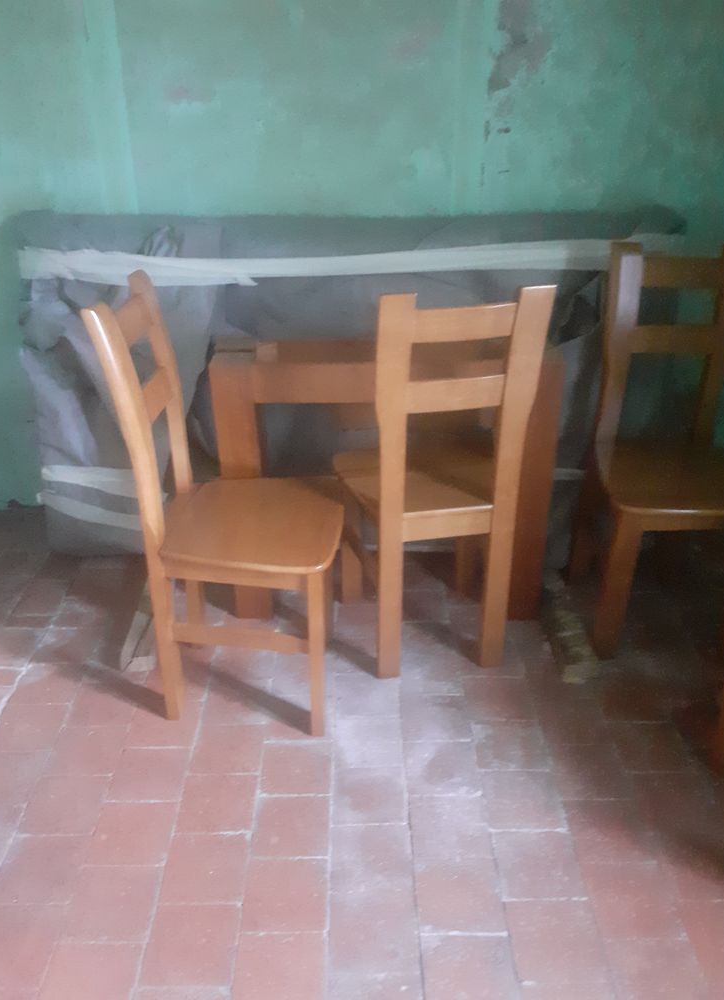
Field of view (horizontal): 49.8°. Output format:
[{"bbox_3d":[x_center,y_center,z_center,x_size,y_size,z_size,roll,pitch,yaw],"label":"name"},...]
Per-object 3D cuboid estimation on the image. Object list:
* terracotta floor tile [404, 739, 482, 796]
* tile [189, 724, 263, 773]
[{"bbox_3d":[0.174,0.589,1.701,0.153,0.015,0.147,-1,29,0],"label":"terracotta floor tile"},{"bbox_3d":[-0.303,0.571,1.771,0.155,0.015,0.148,-1,27,0],"label":"tile"}]

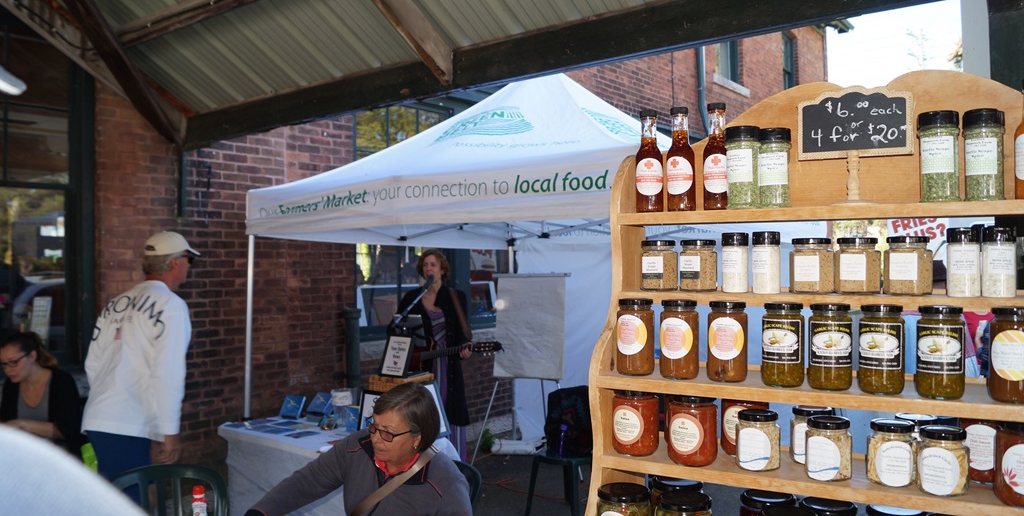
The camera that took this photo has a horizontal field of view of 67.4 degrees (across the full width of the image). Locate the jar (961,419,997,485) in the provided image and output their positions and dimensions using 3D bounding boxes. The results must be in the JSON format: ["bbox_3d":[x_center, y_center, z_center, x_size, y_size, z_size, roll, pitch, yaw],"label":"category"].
[{"bbox_3d":[0.692,0.265,1.111,0.077,0.108,0.077,0,-1,0],"label":"jar"}]

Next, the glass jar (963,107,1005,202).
[{"bbox_3d":[0.677,-0.147,1.101,0.051,0.134,0.051,-1,-1,43],"label":"glass jar"}]

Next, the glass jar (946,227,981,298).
[{"bbox_3d":[0.649,0.007,1.102,0.042,0.100,0.042,-1,-1,33],"label":"glass jar"}]

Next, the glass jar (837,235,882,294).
[{"bbox_3d":[0.535,0.013,1.187,0.066,0.087,0.060,-1,-1,34],"label":"glass jar"}]

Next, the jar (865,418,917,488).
[{"bbox_3d":[0.544,0.279,1.101,0.066,0.085,0.059,0,-1,22],"label":"jar"}]

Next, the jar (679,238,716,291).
[{"bbox_3d":[0.320,0.015,1.316,0.066,0.087,0.060,-1,-1,34],"label":"jar"}]

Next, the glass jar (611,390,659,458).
[{"bbox_3d":[0.204,0.267,1.266,0.076,0.108,0.076,0,0,0],"label":"glass jar"}]

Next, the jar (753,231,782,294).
[{"bbox_3d":[0.408,0.008,1.225,0.042,0.098,0.042,0,-1,0],"label":"jar"}]

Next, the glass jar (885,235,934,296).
[{"bbox_3d":[0.593,0.012,1.147,0.066,0.086,0.059,0,-1,40],"label":"glass jar"}]

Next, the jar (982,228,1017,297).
[{"bbox_3d":[0.685,0.007,1.080,0.042,0.100,0.042,-1,-1,27],"label":"jar"}]

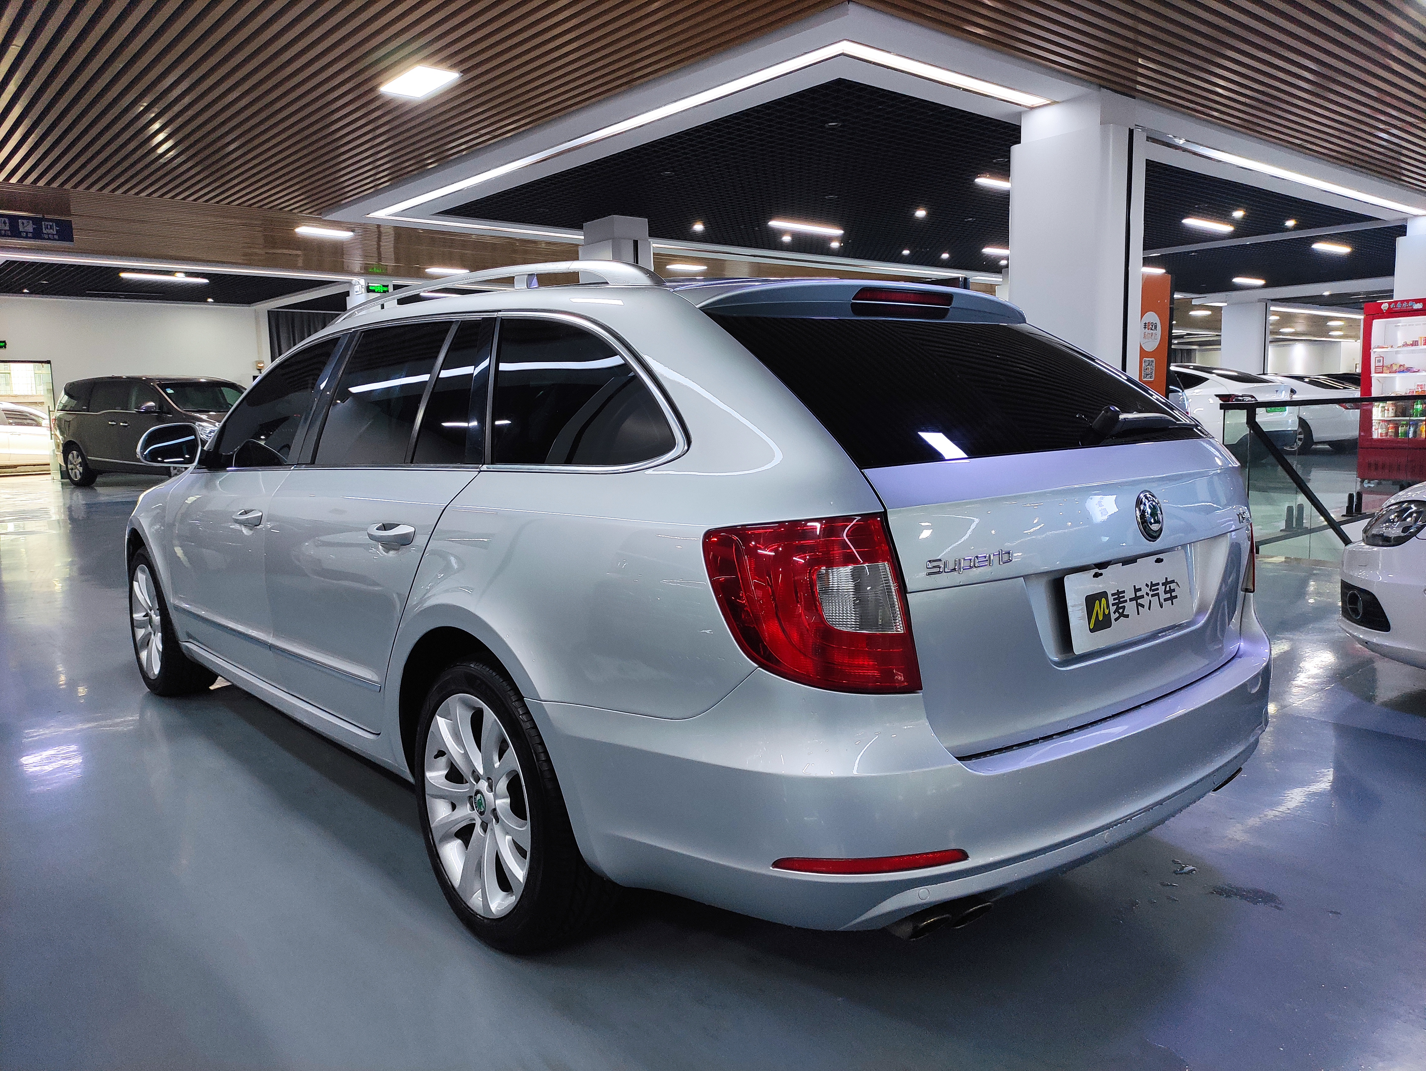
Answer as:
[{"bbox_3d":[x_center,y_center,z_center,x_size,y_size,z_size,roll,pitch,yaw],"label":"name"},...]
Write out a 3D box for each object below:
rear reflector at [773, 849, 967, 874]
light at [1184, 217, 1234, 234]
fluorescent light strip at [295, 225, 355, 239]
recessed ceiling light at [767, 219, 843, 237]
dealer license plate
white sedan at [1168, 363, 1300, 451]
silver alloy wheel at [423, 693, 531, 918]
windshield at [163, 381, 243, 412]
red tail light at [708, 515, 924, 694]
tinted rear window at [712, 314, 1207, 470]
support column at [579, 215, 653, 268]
[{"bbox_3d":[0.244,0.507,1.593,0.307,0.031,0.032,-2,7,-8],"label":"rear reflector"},{"bbox_3d":[6.020,-3.780,12.523,1.200,0.050,0.120,-8,10,-40],"label":"light"},{"bbox_3d":[-4.216,-3.290,11.187,0.600,0.050,0.300,-8,10,-40],"label":"fluorescent light strip"},{"bbox_3d":[1.101,-3.653,12.218,1.200,0.050,0.120,-8,10,-40],"label":"recessed ceiling light"},{"bbox_3d":[0.807,0.120,1.965,0.440,0.140,0.012,-7,-1,-40],"label":"dealer license plate"},{"bbox_3d":[7.629,-2.246,18.223,1.890,1.540,4.720,-5,8,-30],"label":"white sedan"},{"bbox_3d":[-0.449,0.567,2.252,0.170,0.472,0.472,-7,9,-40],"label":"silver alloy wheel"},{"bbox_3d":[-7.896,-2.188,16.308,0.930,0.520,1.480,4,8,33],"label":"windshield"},{"bbox_3d":[0.161,0.117,1.602,0.295,0.275,0.210,-7,9,-40],"label":"red tail light"},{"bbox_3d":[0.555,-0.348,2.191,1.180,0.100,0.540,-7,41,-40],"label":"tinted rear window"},{"bbox_3d":[-1.047,-1.921,11.636,0.500,3.137,0.630,-8,10,-40],"label":"support column"}]

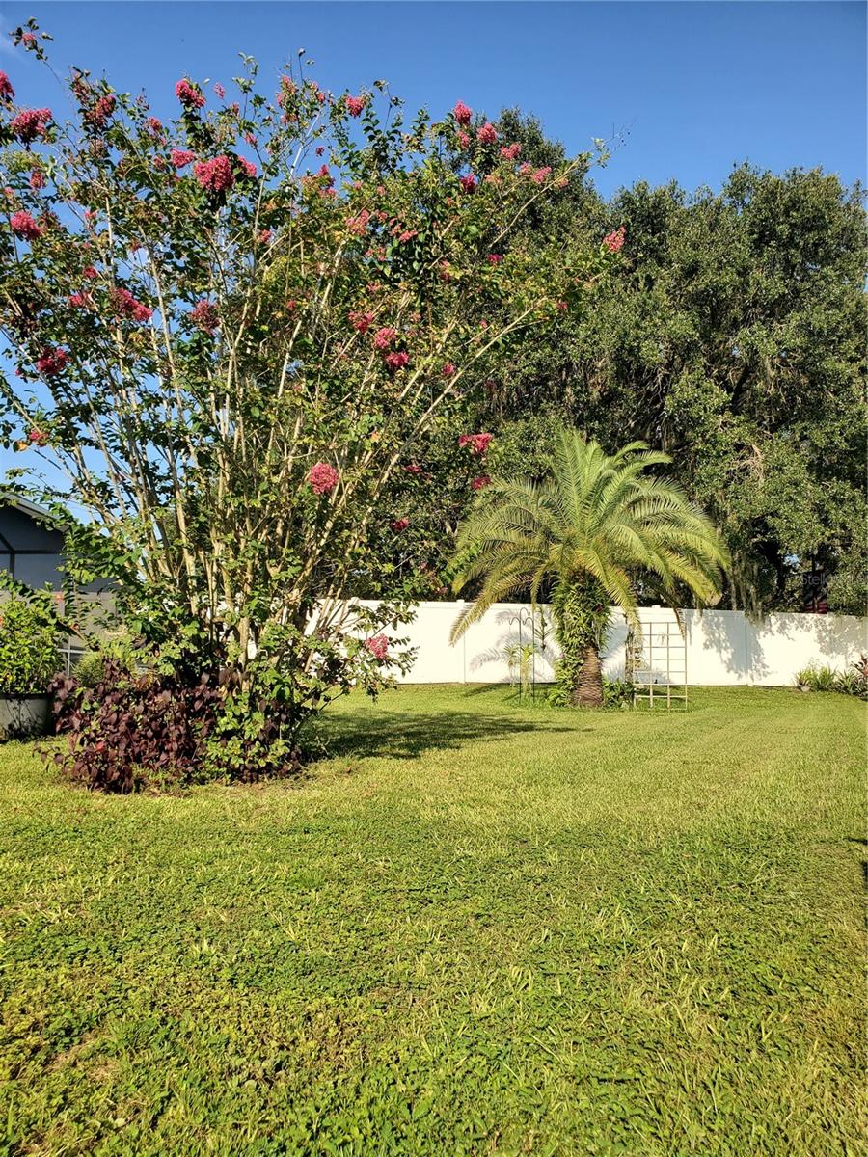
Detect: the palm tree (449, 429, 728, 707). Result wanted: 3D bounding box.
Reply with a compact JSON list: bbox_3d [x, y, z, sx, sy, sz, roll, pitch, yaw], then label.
[{"bbox_3d":[2.742,-0.196,15.400,4.822,4.822,4.678,0,-3,0],"label":"palm tree"}]

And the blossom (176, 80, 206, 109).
[{"bbox_3d":[-2.241,-4.460,8.000,0.266,0.266,0.266,0,-3,0],"label":"blossom"}]

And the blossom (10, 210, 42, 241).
[{"bbox_3d":[-3.563,-3.082,7.600,0.278,0.251,0.251,1,-3,-26],"label":"blossom"}]

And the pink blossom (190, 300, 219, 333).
[{"bbox_3d":[-2.064,-2.358,7.800,0.252,0.274,0.250,1,-3,-15],"label":"pink blossom"}]

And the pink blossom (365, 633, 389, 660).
[{"bbox_3d":[-0.541,0.641,8.200,0.212,0.237,0.213,0,-3,-4],"label":"pink blossom"}]

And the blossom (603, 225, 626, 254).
[{"bbox_3d":[1.717,-3.246,8.300,0.221,0.276,0.247,0,-3,0],"label":"blossom"}]

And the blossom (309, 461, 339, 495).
[{"bbox_3d":[-0.978,-0.893,7.700,0.256,0.290,0.273,0,-3,0],"label":"blossom"}]

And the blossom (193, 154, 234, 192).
[{"bbox_3d":[-1.876,-3.452,7.400,0.334,0.290,0.297,1,-3,-15],"label":"blossom"}]

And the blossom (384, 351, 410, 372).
[{"bbox_3d":[-0.355,-2.067,8.300,0.239,0.203,0.220,0,-3,0],"label":"blossom"}]

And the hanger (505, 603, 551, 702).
[{"bbox_3d":[1.647,1.341,15.300,0.680,1.680,0.180,0,-3,-3],"label":"hanger"}]

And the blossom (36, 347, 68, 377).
[{"bbox_3d":[-3.343,-1.893,7.600,0.278,0.235,0.244,1,-3,-24],"label":"blossom"}]

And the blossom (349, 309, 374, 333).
[{"bbox_3d":[-0.686,-2.463,8.300,0.239,0.221,0.230,0,-3,0],"label":"blossom"}]

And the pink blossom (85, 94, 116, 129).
[{"bbox_3d":[-3.067,-4.292,8.000,0.276,0.297,0.272,1,-3,-21],"label":"pink blossom"}]

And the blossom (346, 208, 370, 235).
[{"bbox_3d":[-0.740,-3.485,8.500,0.238,0.246,0.230,0,-3,-5],"label":"blossom"}]

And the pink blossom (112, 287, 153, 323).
[{"bbox_3d":[-2.704,-2.453,7.800,0.363,0.312,0.337,0,-3,0],"label":"pink blossom"}]

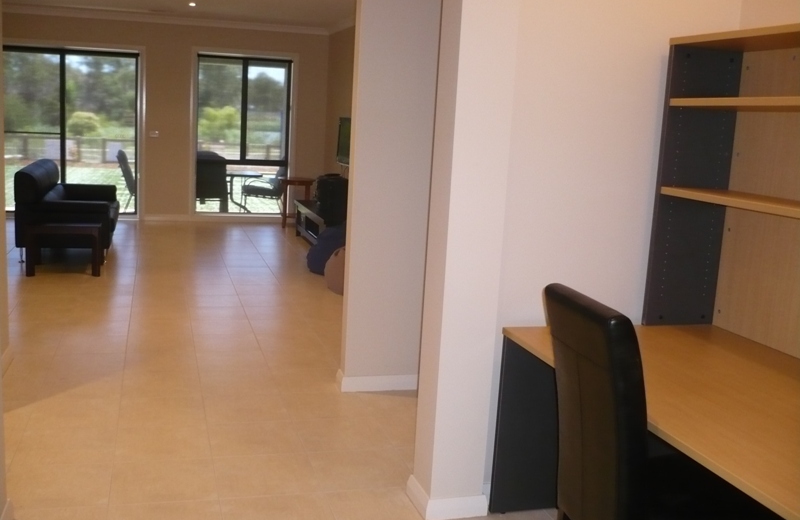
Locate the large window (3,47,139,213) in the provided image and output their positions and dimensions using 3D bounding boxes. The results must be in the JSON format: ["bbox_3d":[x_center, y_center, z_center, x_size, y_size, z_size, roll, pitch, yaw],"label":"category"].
[{"bbox_3d":[-4.054,-1.545,9.717,1.720,1.956,0.120,0,10,-17],"label":"large window"}]

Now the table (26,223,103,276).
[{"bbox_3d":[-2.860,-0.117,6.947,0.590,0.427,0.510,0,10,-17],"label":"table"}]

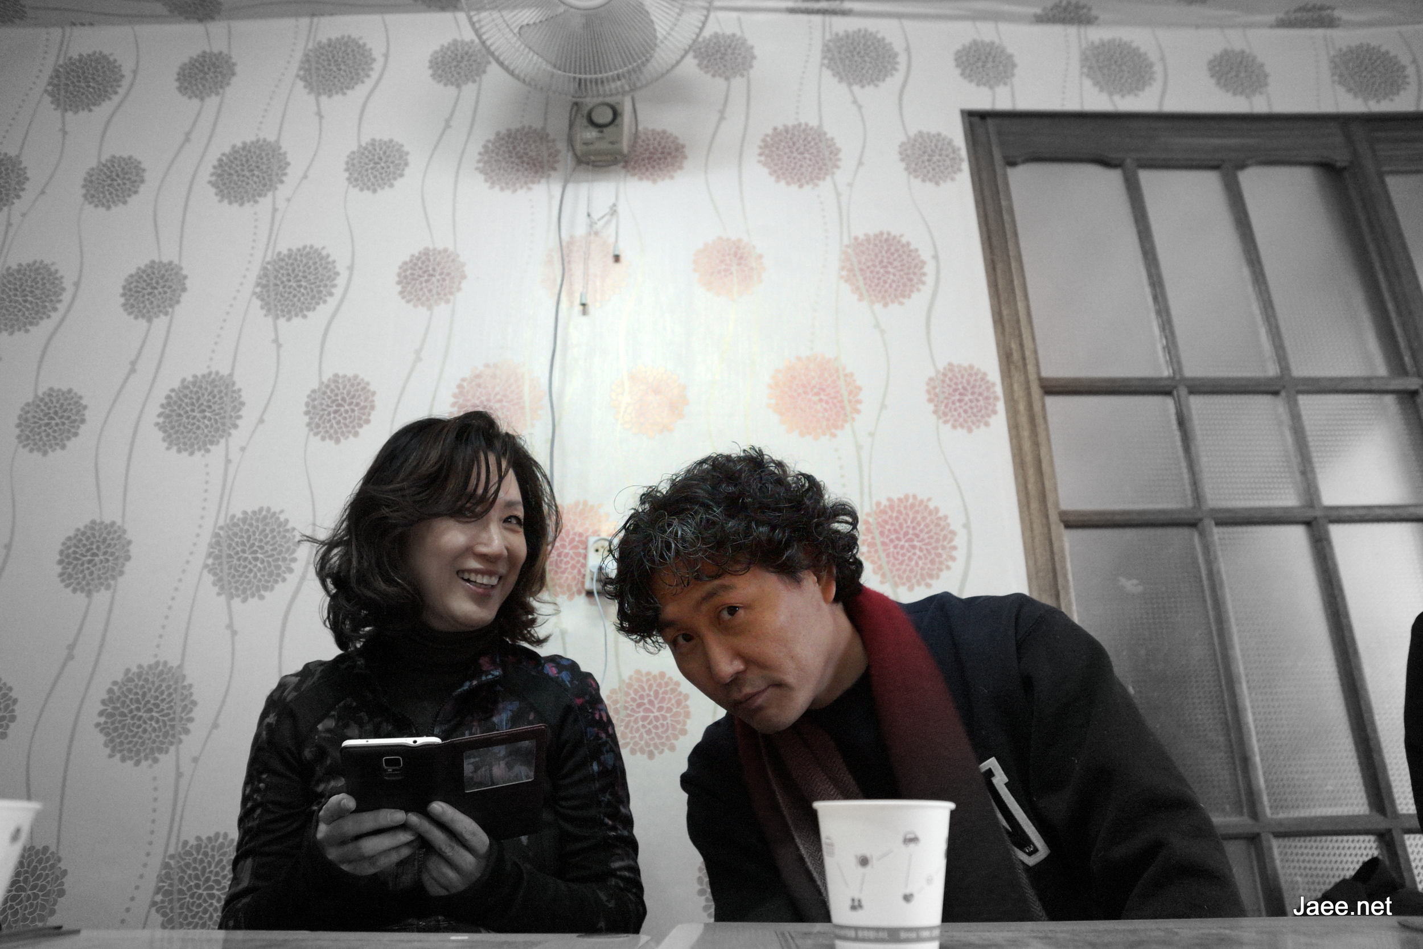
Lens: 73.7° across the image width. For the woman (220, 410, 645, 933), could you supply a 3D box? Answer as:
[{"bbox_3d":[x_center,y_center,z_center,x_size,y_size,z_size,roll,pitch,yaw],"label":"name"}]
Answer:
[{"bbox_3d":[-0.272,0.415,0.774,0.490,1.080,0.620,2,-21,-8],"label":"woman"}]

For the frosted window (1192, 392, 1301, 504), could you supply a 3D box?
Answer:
[{"bbox_3d":[0.919,-0.043,1.630,0.165,0.214,0.030,-1,-21,0],"label":"frosted window"}]

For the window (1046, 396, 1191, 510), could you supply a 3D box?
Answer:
[{"bbox_3d":[0.697,-0.041,1.629,0.230,0.217,0.030,-1,-21,0],"label":"window"}]

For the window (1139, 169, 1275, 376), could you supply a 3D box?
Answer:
[{"bbox_3d":[0.914,-0.382,1.758,0.170,0.454,0.030,-1,-21,0],"label":"window"}]

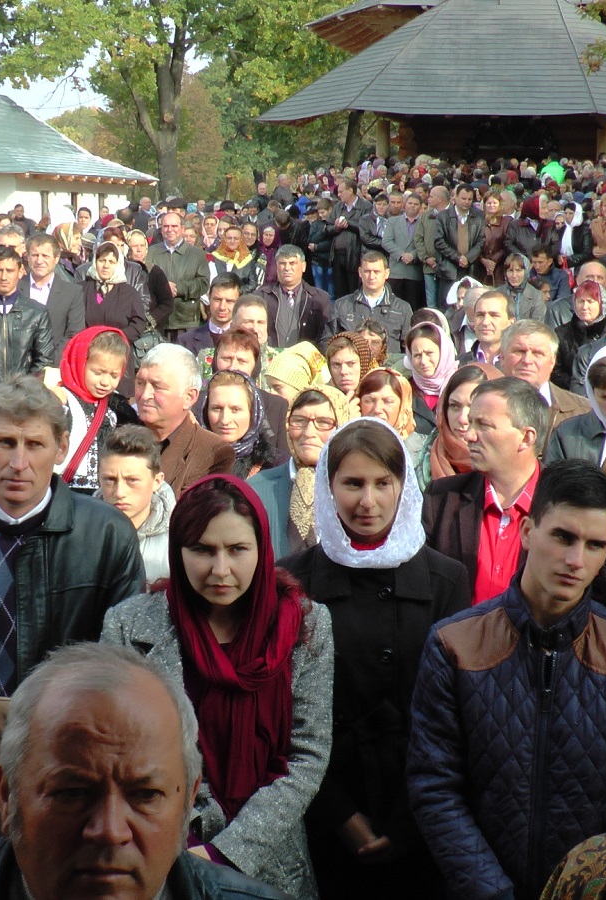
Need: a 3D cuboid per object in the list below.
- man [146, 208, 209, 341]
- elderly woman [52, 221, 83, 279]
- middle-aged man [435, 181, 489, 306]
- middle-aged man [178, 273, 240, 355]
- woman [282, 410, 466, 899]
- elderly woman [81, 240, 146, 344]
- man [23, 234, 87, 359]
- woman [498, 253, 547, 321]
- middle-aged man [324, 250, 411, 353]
[{"bbox_3d":[-0.946,-0.932,9.836,0.540,1.750,0.340,0,9,-3],"label":"man"},{"bbox_3d":[-1.944,-1.070,10.566,0.310,1.600,0.450,7,14,29],"label":"elderly woman"},{"bbox_3d":[1.596,-1.814,13.082,0.540,1.750,0.340,1,12,4],"label":"middle-aged man"},{"bbox_3d":[-0.450,-0.006,6.386,0.510,1.740,0.320,0,9,-1],"label":"middle-aged man"},{"bbox_3d":[0.153,0.751,2.854,0.450,1.670,0.310,1,12,3],"label":"woman"},{"bbox_3d":[-1.233,-0.531,8.370,0.480,1.640,0.320,1,12,4],"label":"elderly woman"},{"bbox_3d":[-1.504,-0.427,7.782,0.500,1.750,0.320,3,12,13],"label":"man"},{"bbox_3d":[1.604,-0.655,9.568,0.460,1.620,0.310,4,13,18],"label":"woman"},{"bbox_3d":[0.365,-0.268,7.487,0.540,1.760,0.330,1,9,3],"label":"middle-aged man"}]

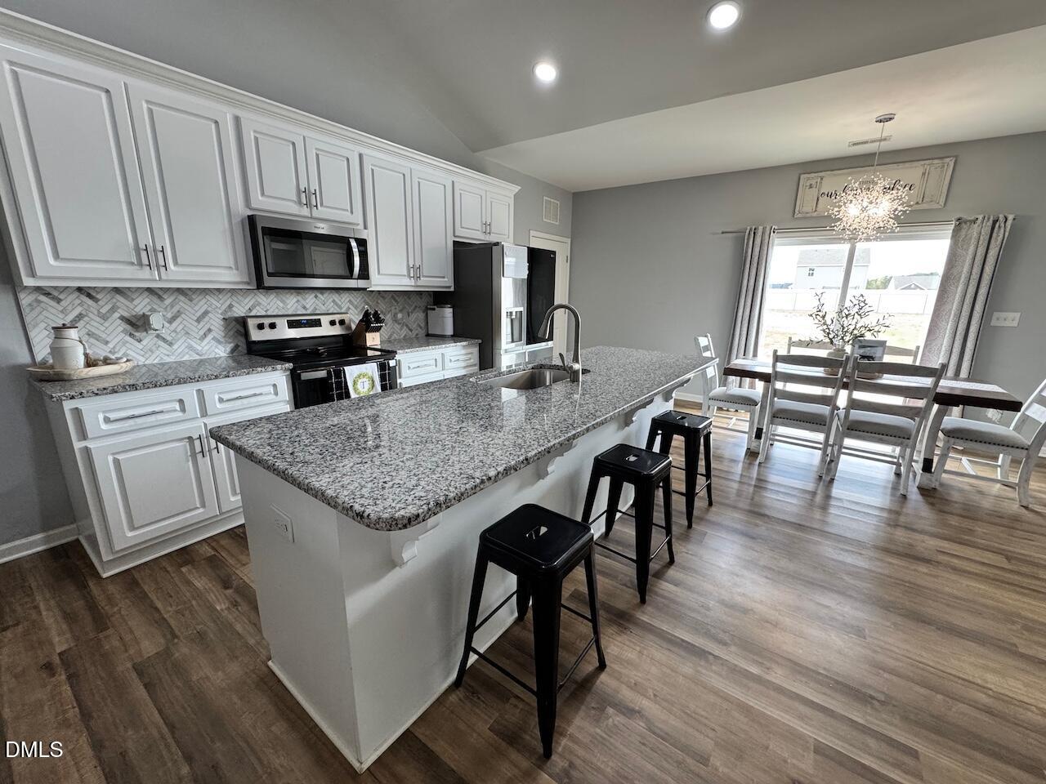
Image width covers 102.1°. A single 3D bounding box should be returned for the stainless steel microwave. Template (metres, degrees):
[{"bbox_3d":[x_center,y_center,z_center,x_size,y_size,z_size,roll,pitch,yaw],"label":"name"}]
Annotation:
[{"bbox_3d":[-1.490,-0.929,2.928,0.388,0.410,0.752,11,17,35],"label":"stainless steel microwave"}]

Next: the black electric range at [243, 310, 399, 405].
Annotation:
[{"bbox_3d":[-1.379,0.055,3.046,0.710,1.180,0.762,11,17,34],"label":"black electric range"}]

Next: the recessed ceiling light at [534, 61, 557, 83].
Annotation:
[{"bbox_3d":[0.167,-2.329,3.084,0.188,0.030,0.188,12,-2,0],"label":"recessed ceiling light"}]

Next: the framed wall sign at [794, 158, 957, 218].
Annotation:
[{"bbox_3d":[3.253,-1.909,4.008,1.130,0.404,0.030,11,17,35],"label":"framed wall sign"}]

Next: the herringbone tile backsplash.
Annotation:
[{"bbox_3d":[-1.668,-0.541,3.122,0.015,0.445,2.624,11,17,35],"label":"herringbone tile backsplash"}]

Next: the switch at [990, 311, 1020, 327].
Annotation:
[{"bbox_3d":[4.286,-0.642,3.755,0.165,0.122,0.015,11,17,34],"label":"switch"}]

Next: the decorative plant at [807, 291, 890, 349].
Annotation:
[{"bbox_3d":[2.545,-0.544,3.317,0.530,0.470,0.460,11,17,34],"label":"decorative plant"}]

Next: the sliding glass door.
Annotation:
[{"bbox_3d":[3.240,-0.607,4.367,1.603,1.992,0.100,11,17,35],"label":"sliding glass door"}]

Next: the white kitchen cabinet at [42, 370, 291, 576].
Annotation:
[{"bbox_3d":[-1.951,0.335,2.468,0.593,0.872,0.949,11,17,35],"label":"white kitchen cabinet"}]

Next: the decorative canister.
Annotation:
[{"bbox_3d":[-2.252,-0.214,2.091,0.125,0.245,0.125,11,17,34],"label":"decorative canister"}]

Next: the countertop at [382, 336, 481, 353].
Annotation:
[{"bbox_3d":[-0.896,-0.423,3.705,0.622,0.035,0.946,11,17,35],"label":"countertop"}]

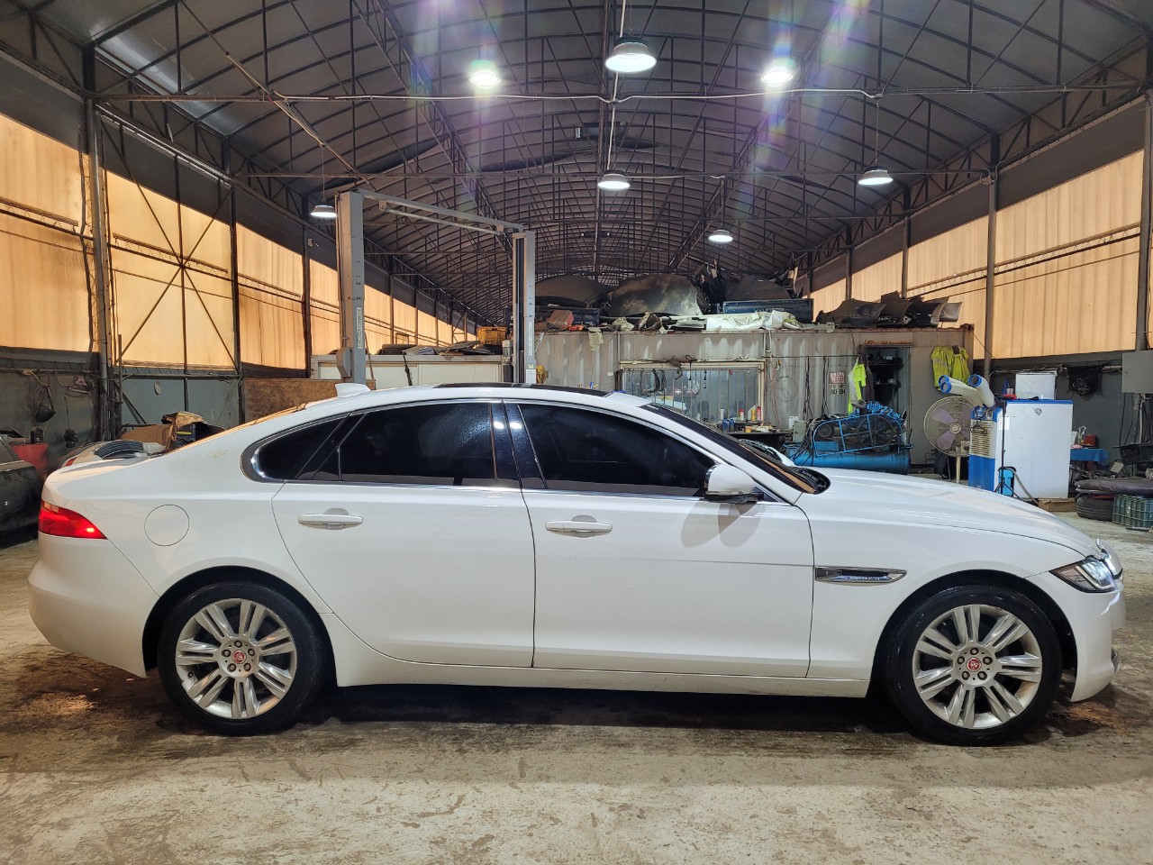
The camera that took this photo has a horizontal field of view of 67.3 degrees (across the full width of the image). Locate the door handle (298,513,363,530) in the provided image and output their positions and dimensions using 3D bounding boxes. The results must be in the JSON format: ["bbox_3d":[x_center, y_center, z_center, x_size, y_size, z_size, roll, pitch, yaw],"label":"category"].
[{"bbox_3d":[-0.987,0.358,3.473,0.262,0.060,0.050,0,3,2],"label":"door handle"}]

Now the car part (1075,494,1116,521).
[{"bbox_3d":[5.862,0.811,9.475,0.660,0.220,0.660,2,3,32],"label":"car part"}]

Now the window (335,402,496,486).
[{"bbox_3d":[-0.662,0.049,3.581,0.650,0.370,0.050,0,-21,2],"label":"window"}]

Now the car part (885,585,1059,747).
[{"bbox_3d":[1.579,0.904,3.514,0.675,0.675,0.245,0,3,2],"label":"car part"}]

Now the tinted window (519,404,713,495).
[{"bbox_3d":[0.215,0.064,3.555,0.940,0.390,0.070,0,-20,2],"label":"tinted window"}]

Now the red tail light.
[{"bbox_3d":[-2.114,0.360,3.686,0.360,0.145,0.260,0,3,2],"label":"red tail light"}]

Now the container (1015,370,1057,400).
[{"bbox_3d":[5.564,-0.568,10.500,0.430,0.355,0.360,1,3,28],"label":"container"}]

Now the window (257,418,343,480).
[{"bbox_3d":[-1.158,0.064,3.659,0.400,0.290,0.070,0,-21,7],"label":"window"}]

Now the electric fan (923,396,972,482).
[{"bbox_3d":[5.131,0.140,11.735,0.840,1.270,0.500,2,4,30],"label":"electric fan"}]

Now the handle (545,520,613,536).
[{"bbox_3d":[0.011,0.372,3.417,0.267,0.058,0.055,0,3,2],"label":"handle"}]

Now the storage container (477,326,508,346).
[{"bbox_3d":[-1.650,-1.880,16.968,0.540,0.380,0.450,-1,3,-14],"label":"storage container"}]

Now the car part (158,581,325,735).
[{"bbox_3d":[-1.379,0.907,3.638,0.675,0.675,0.245,0,3,2],"label":"car part"}]

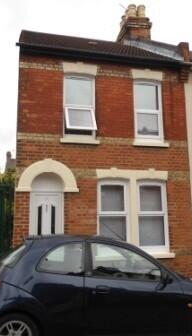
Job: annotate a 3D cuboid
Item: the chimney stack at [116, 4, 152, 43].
[{"bbox_3d":[1.487,-5.395,13.380,0.930,1.820,1.680,2,-11,-12],"label":"chimney stack"}]

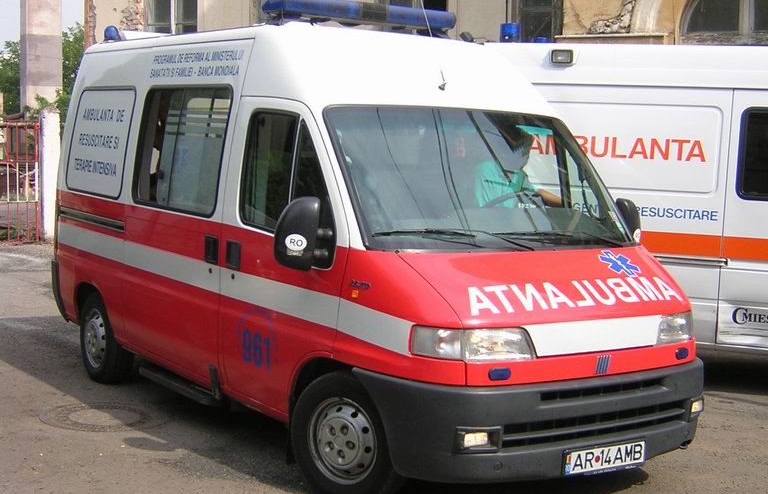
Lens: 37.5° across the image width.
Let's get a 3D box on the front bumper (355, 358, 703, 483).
[{"bbox_3d":[0.853,0.810,5.504,1.940,0.480,0.690,-1,6,-35],"label":"front bumper"}]

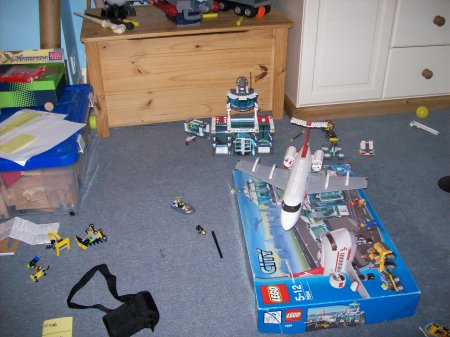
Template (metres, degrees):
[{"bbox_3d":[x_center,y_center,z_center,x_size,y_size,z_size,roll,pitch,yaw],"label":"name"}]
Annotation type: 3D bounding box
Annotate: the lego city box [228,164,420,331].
[{"bbox_3d":[0.278,0.208,1.502,0.437,0.091,0.622,-4,35,-3],"label":"lego city box"}]

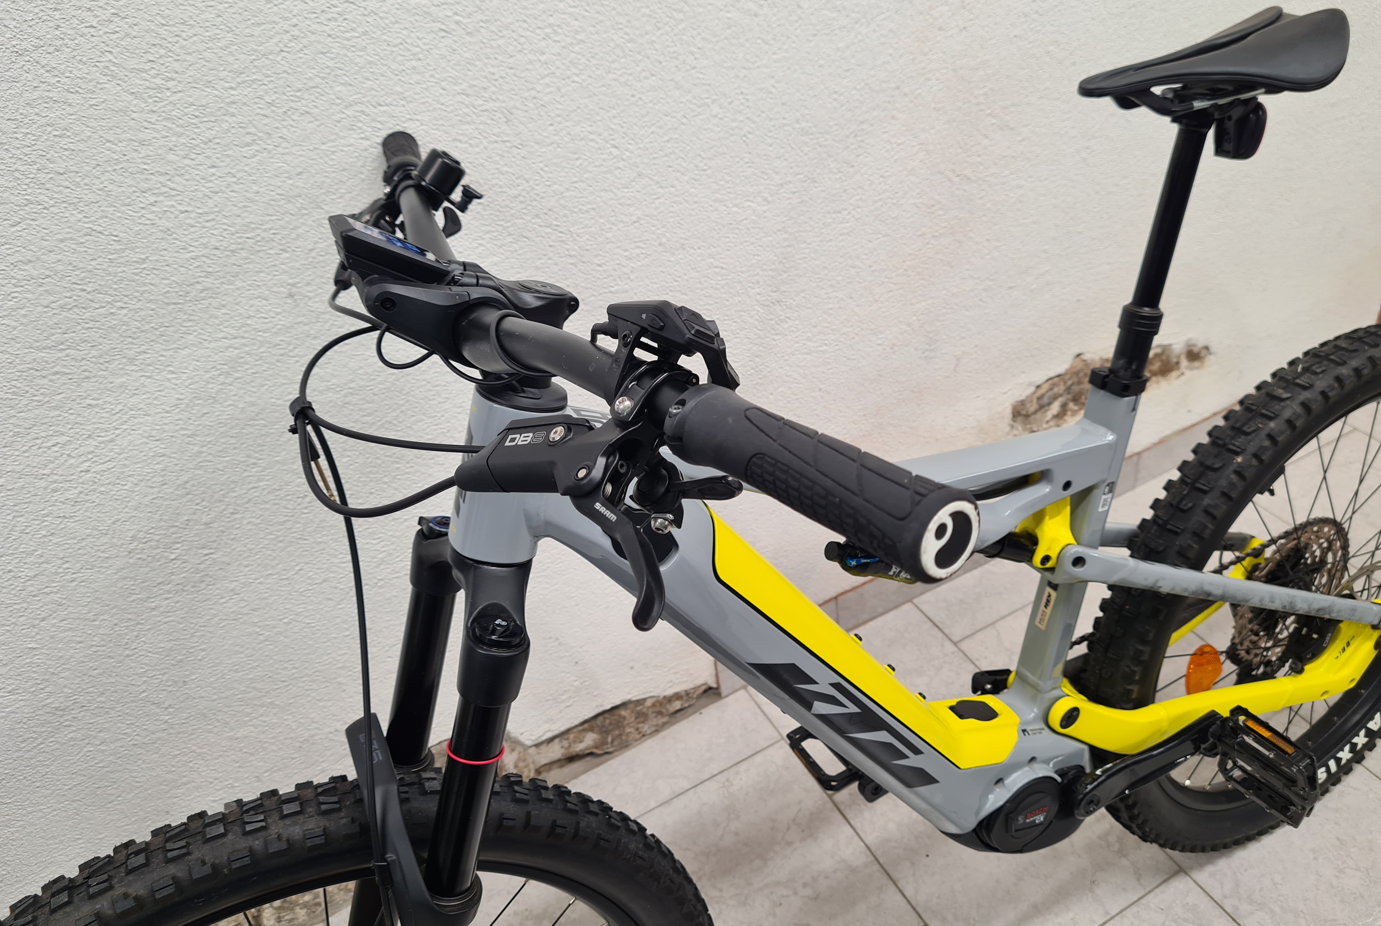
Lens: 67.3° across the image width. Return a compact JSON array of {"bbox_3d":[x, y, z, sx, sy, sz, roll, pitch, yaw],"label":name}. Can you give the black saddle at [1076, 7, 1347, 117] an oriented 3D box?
[{"bbox_3d":[0.432,-0.332,0.877,0.272,0.062,0.145,-22,31,-18],"label":"black saddle"}]

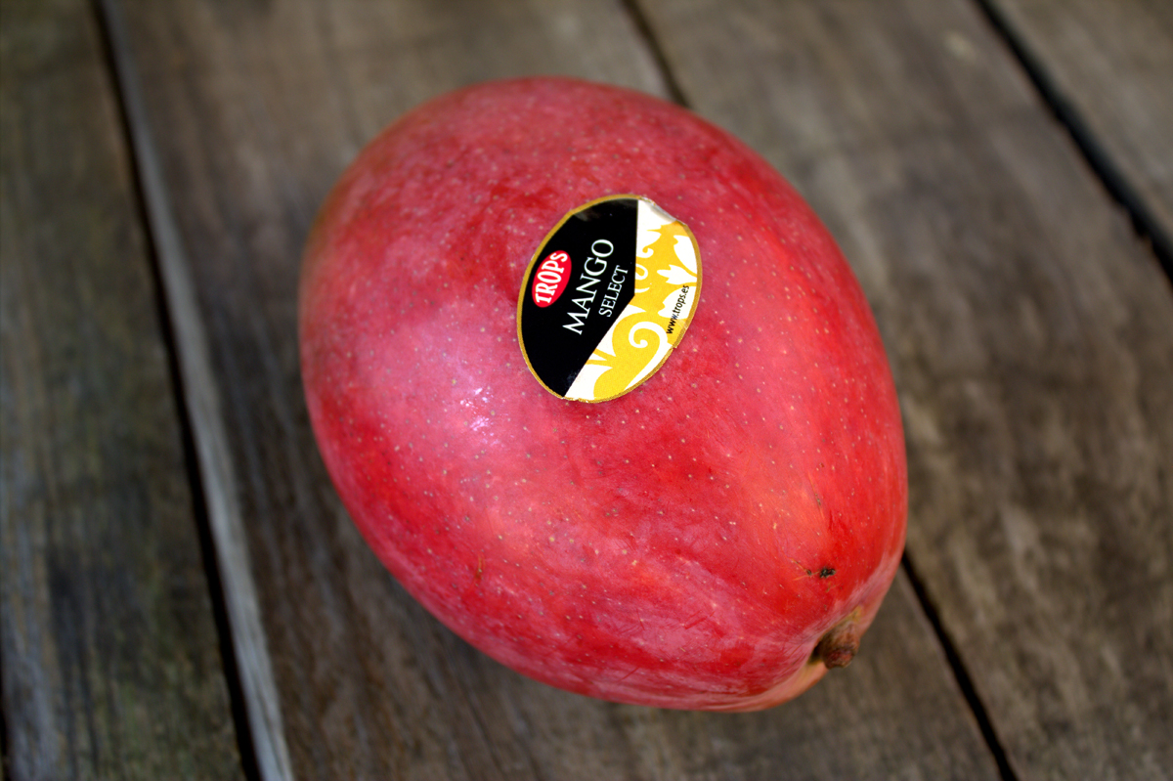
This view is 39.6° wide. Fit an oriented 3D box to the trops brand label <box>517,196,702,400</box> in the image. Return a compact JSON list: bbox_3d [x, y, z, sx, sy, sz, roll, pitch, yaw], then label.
[{"bbox_3d":[0.003,-0.014,0.238,0.026,0.003,0.034,15,71,18],"label":"trops brand label"}]

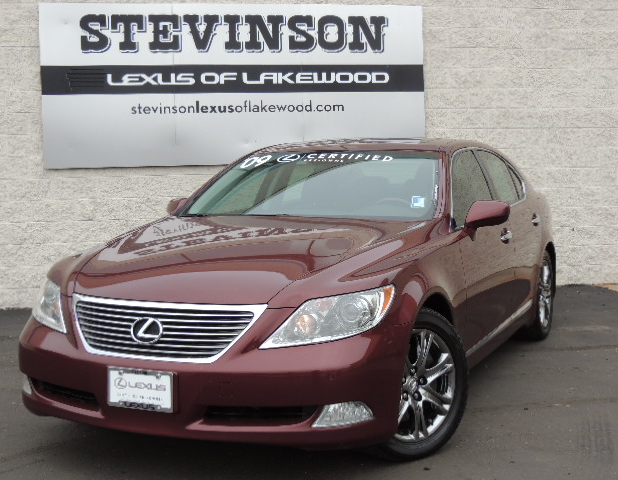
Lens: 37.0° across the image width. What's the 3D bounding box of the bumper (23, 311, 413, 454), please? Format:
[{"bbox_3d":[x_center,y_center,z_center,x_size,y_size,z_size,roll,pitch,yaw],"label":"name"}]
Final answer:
[{"bbox_3d":[-0.551,0.539,3.898,1.840,0.550,0.570,2,5,25],"label":"bumper"}]

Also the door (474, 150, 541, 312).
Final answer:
[{"bbox_3d":[1.325,-0.070,6.087,0.310,1.055,1.140,2,5,25],"label":"door"}]

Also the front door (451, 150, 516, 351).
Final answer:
[{"bbox_3d":[0.888,0.027,5.132,0.320,1.080,1.250,2,5,25],"label":"front door"}]

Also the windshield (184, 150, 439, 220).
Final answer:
[{"bbox_3d":[0.044,-0.309,5.143,1.490,0.390,0.780,2,5,25],"label":"windshield"}]

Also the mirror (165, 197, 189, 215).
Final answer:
[{"bbox_3d":[-0.798,-0.171,5.594,0.230,0.150,0.150,2,5,25],"label":"mirror"}]

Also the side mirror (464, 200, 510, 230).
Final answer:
[{"bbox_3d":[0.928,-0.126,4.801,0.230,0.150,0.150,2,5,25],"label":"side mirror"}]

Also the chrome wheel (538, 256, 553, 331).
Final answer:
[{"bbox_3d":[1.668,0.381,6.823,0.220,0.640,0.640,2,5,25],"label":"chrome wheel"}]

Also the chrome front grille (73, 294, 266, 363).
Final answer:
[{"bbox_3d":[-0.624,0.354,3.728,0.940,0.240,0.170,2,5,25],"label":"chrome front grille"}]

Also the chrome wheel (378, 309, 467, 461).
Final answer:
[{"bbox_3d":[0.416,0.626,4.184,0.690,0.690,0.240,-4,6,-33],"label":"chrome wheel"}]

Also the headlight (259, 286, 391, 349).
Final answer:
[{"bbox_3d":[0.084,0.308,3.661,0.420,0.225,0.450,2,5,25],"label":"headlight"}]

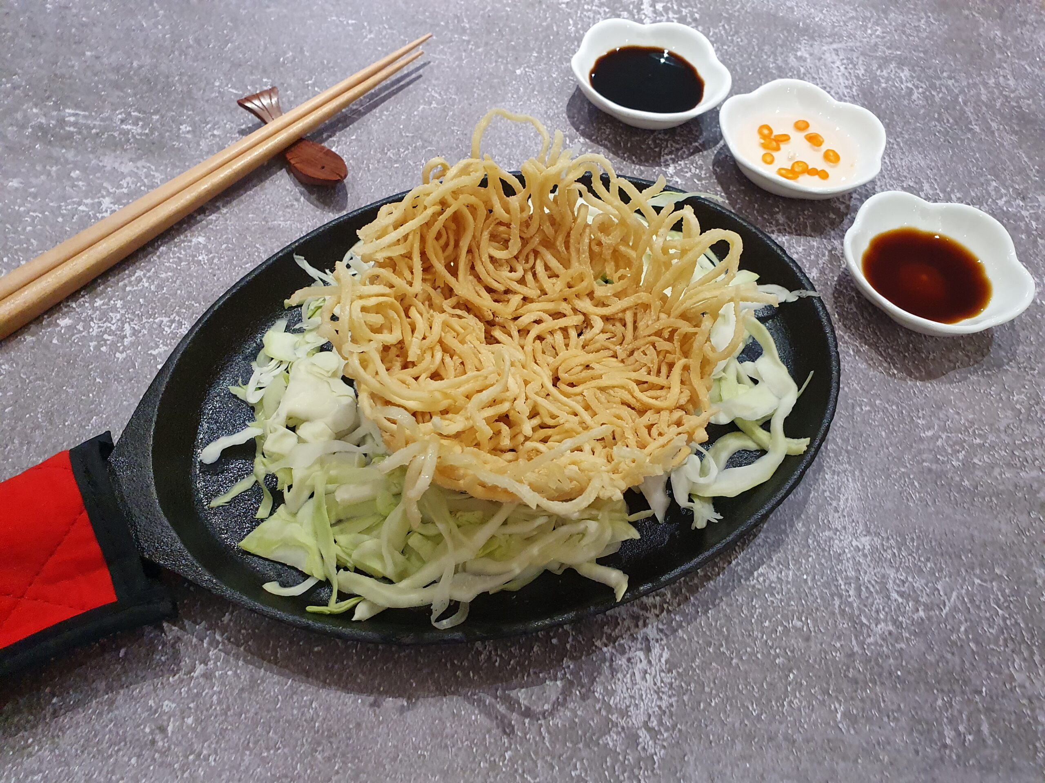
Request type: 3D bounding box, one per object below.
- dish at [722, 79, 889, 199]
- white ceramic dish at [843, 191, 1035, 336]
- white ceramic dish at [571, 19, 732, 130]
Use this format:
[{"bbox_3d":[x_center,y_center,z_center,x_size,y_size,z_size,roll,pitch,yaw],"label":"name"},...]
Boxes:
[{"bbox_3d":[0.123,-0.108,0.355,0.073,0.025,0.073,6,58,0],"label":"dish"},{"bbox_3d":[0.163,-0.047,0.319,0.073,0.025,0.073,2,58,-3],"label":"white ceramic dish"},{"bbox_3d":[0.059,-0.145,0.374,0.073,0.025,0.073,2,58,-3],"label":"white ceramic dish"}]

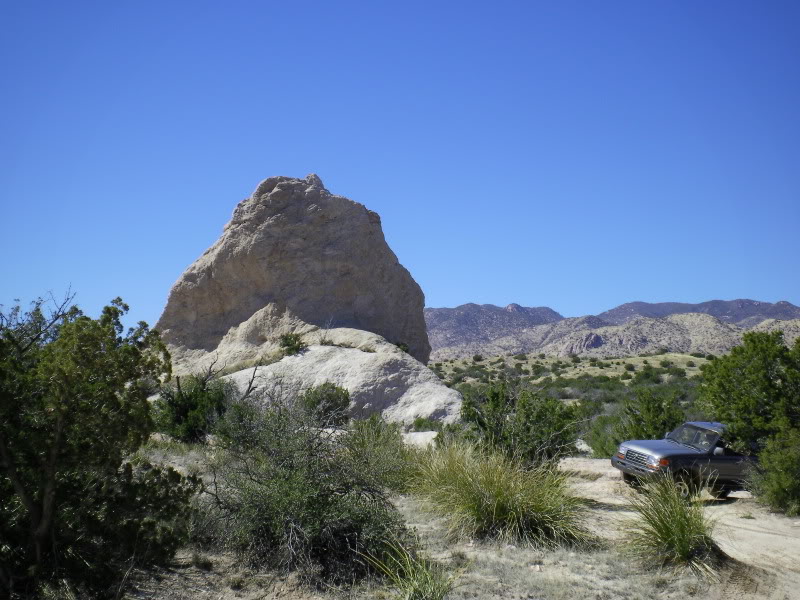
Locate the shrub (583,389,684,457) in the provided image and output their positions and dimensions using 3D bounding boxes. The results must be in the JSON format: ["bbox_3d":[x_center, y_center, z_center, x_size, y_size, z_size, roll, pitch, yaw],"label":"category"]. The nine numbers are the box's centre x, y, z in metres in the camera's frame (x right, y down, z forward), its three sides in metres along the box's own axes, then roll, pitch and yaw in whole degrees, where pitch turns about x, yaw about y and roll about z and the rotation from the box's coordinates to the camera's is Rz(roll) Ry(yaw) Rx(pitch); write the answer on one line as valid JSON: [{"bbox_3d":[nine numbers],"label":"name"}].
[{"bbox_3d":[7.377,3.849,30.000,3.141,2.011,2.890,0,-3,0],"label":"shrub"}]

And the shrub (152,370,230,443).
[{"bbox_3d":[-5.440,2.817,25.000,2.012,1.771,1.851,0,-3,0],"label":"shrub"}]

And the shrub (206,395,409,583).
[{"bbox_3d":[-0.995,1.992,10.300,2.174,1.863,2.000,0,-3,0],"label":"shrub"}]

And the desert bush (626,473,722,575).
[{"bbox_3d":[3.122,2.532,10.800,1.052,1.053,0.968,0,-3,0],"label":"desert bush"}]

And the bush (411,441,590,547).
[{"bbox_3d":[1.315,2.519,12.500,2.355,1.202,2.166,0,-3,0],"label":"bush"}]

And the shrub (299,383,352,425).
[{"bbox_3d":[-2.514,3.519,32.000,1.683,1.425,1.549,0,-3,0],"label":"shrub"}]

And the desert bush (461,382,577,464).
[{"bbox_3d":[2.867,2.966,23.000,2.791,1.863,2.567,0,-3,0],"label":"desert bush"}]

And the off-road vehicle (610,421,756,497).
[{"bbox_3d":[7.520,3.920,22.950,4.750,1.870,1.920,7,-1,-25],"label":"off-road vehicle"}]

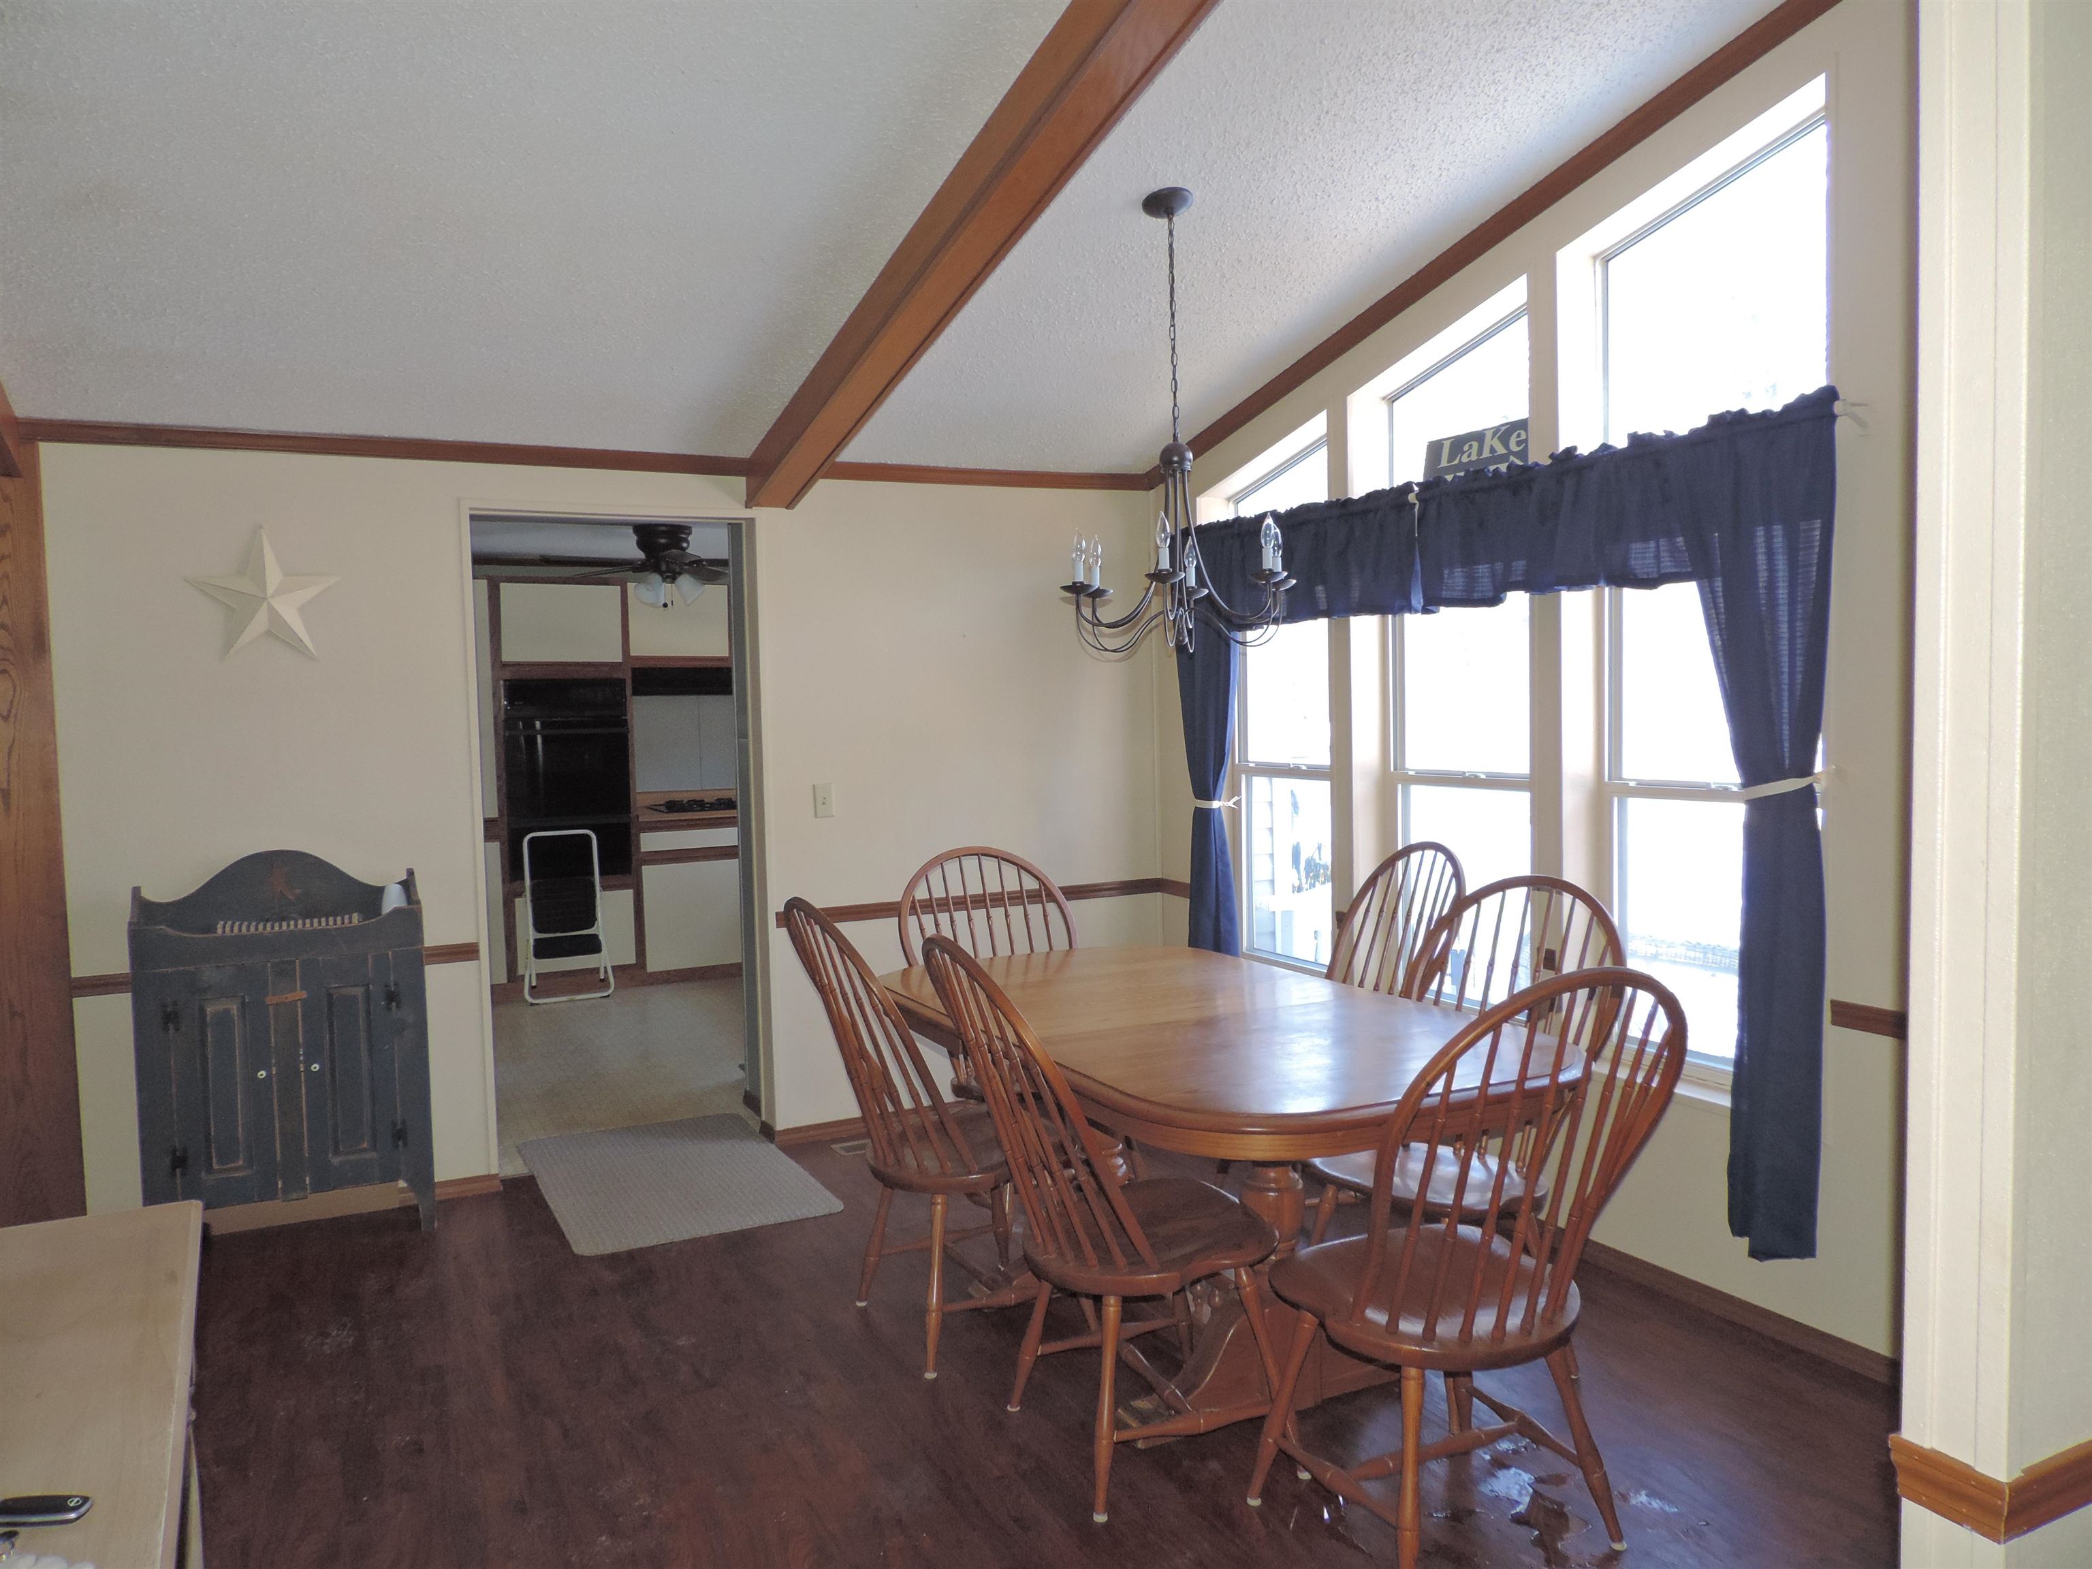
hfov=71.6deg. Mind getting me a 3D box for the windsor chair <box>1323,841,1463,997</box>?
[{"bbox_3d":[0.786,0.693,3.977,0.650,1.043,0.540,-2,3,-14],"label":"windsor chair"}]

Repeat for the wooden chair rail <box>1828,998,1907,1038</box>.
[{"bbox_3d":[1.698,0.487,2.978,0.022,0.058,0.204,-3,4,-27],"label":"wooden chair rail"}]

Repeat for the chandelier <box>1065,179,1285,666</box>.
[{"bbox_3d":[0.317,-0.898,3.603,0.590,1.144,0.600,-1,3,0],"label":"chandelier"}]

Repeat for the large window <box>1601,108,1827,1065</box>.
[{"bbox_3d":[1.593,-0.394,3.426,0.090,2.173,0.718,-3,4,-27],"label":"large window"}]

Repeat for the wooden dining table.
[{"bbox_3d":[0.327,0.884,3.305,0.999,0.761,1.727,-3,4,-27],"label":"wooden dining table"}]

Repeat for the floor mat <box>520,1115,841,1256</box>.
[{"bbox_3d":[-1.193,1.228,4.588,0.755,0.010,1.140,-3,3,-27],"label":"floor mat"}]

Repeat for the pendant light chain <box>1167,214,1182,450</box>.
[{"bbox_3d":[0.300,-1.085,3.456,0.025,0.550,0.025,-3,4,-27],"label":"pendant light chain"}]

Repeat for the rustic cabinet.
[{"bbox_3d":[-2.127,0.738,4.077,0.705,1.089,0.275,-3,3,-27],"label":"rustic cabinet"}]

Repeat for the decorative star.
[{"bbox_3d":[-2.210,-0.541,4.108,0.385,0.375,0.045,-3,4,-27],"label":"decorative star"}]

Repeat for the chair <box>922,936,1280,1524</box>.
[{"bbox_3d":[0.119,0.776,2.812,0.650,1.043,0.540,-3,3,-22],"label":"chair"}]

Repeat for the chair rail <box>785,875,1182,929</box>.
[{"bbox_3d":[-0.228,0.420,5.177,1.505,0.056,0.022,-3,3,-27],"label":"chair rail"}]

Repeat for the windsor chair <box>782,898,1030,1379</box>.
[{"bbox_3d":[-0.252,0.754,3.379,0.650,1.043,0.540,-3,4,-27],"label":"windsor chair"}]

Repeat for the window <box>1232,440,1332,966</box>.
[{"bbox_3d":[0.806,-0.274,4.966,0.100,1.798,0.690,-3,3,-27],"label":"window"}]

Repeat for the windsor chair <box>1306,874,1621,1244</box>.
[{"bbox_3d":[0.901,0.741,3.148,0.575,1.040,0.490,-3,4,-31],"label":"windsor chair"}]

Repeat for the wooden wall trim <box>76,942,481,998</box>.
[{"bbox_3d":[-2.193,0.534,4.190,1.035,0.057,0.022,-3,3,-27],"label":"wooden wall trim"}]

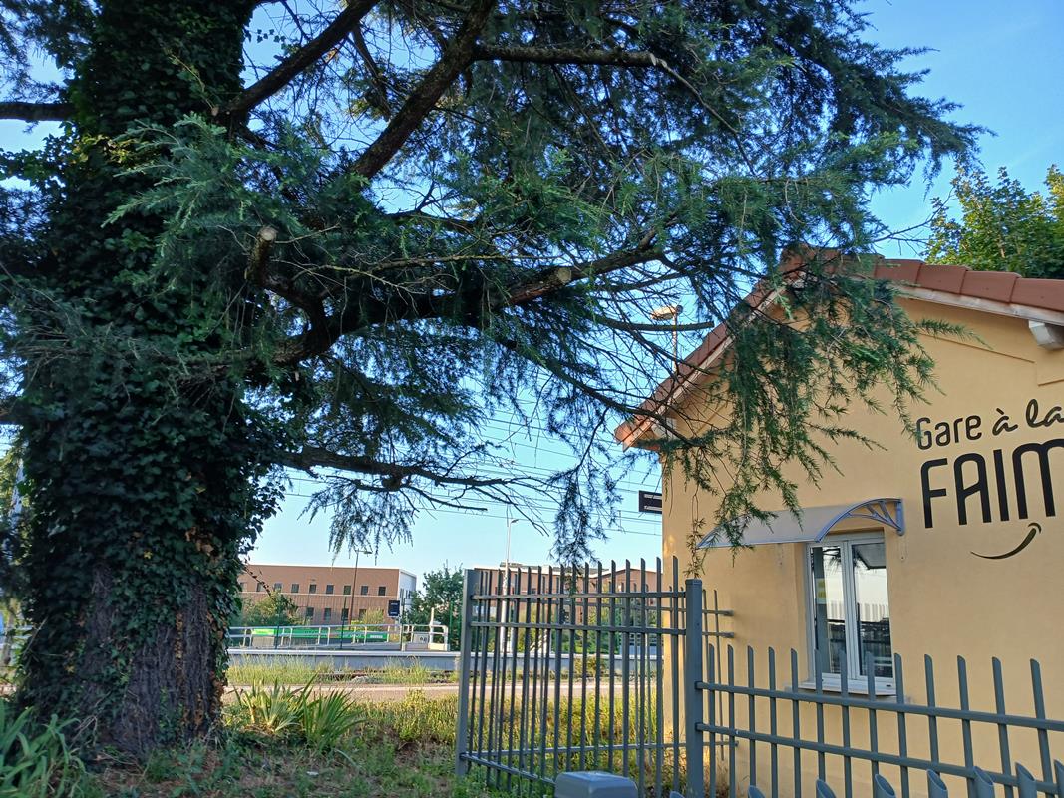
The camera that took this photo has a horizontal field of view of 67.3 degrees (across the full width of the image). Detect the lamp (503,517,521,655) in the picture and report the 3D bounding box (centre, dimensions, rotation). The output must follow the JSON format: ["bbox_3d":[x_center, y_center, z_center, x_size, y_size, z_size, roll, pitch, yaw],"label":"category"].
[{"bbox_3d":[-0.930,7.492,32.317,0.280,5.392,0.750,12,-19,-32],"label":"lamp"}]

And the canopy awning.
[{"bbox_3d":[2.095,1.006,6.340,1.030,0.440,1.210,12,-19,-32],"label":"canopy awning"}]

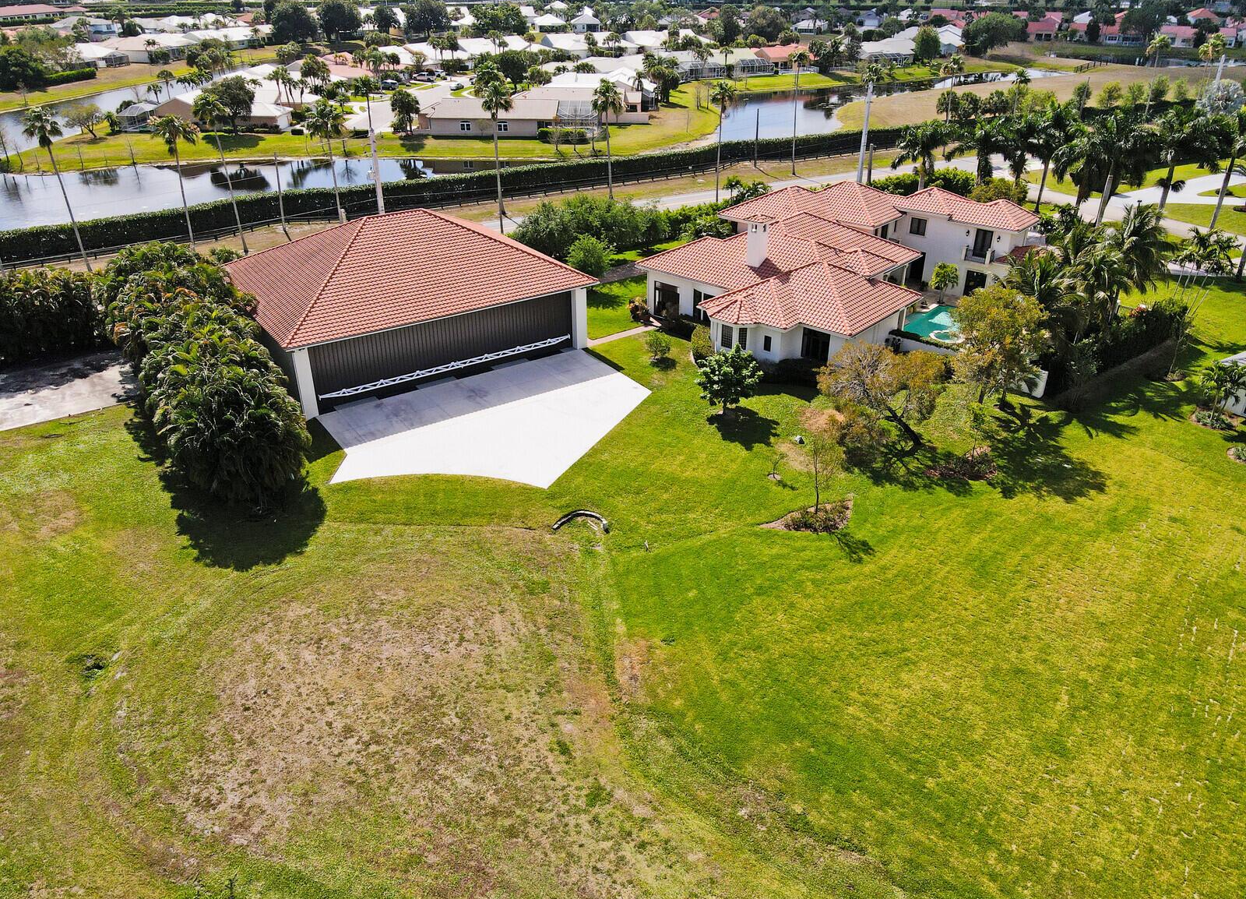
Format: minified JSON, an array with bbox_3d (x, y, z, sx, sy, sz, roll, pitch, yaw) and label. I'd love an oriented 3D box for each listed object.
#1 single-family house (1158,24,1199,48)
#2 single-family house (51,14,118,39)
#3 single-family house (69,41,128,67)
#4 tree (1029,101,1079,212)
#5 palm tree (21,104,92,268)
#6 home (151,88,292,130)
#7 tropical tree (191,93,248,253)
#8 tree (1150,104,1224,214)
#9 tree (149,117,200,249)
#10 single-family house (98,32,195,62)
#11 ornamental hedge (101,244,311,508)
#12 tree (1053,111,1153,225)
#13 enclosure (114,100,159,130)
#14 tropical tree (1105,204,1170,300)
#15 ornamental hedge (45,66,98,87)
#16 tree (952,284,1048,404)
[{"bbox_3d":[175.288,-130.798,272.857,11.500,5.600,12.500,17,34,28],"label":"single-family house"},{"bbox_3d":[-182.376,-143.268,294.690,22.000,7.000,18.000,-5,31,-9],"label":"single-family house"},{"bbox_3d":[-154.859,-116.133,254.038,16.000,5.600,15.500,-5,30,-7],"label":"single-family house"},{"bbox_3d":[49.281,-33.337,99.799,6.200,12.000,6.200,0,30,0],"label":"tree"},{"bbox_3d":[-54.037,-24.752,83.597,4.000,15.200,4.000,-1,30,0],"label":"palm tree"},{"bbox_3d":[-69.620,-59.205,150.429,24.000,5.000,15.500,2,31,4],"label":"home"},{"bbox_3d":[-40.066,-27.677,88.196,4.000,15.400,4.000,-1,30,0],"label":"tropical tree"},{"bbox_3d":[60.627,-30.100,93.544,7.600,12.800,7.600,0,31,0],"label":"tree"},{"bbox_3d":[-43.098,-25.249,84.528,4.900,13.800,4.900,0,30,0],"label":"tree"},{"bbox_3d":[-136.303,-115.620,248.372,22.000,5.600,26.000,6,31,10],"label":"single-family house"},{"bbox_3d":[-28.612,-5.882,57.812,7.300,8.100,25.000,-20,36,-30],"label":"ornamental hedge"},{"bbox_3d":[52.152,-30.082,94.032,9.000,12.300,9.000,0,31,0],"label":"tree"},{"bbox_3d":[-84.155,-59.065,152.357,8.500,4.200,8.500,2,30,4],"label":"enclosure"},{"bbox_3d":[38.131,-13.177,66.435,5.400,10.400,5.400,-1,30,0],"label":"tropical tree"},{"bbox_3d":[-124.771,-84.166,195.322,2.200,2.100,12.800,10,32,17],"label":"ornamental hedge"},{"bbox_3d":[25.078,-6.692,57.435,6.200,8.400,6.200,-1,30,0],"label":"tree"}]

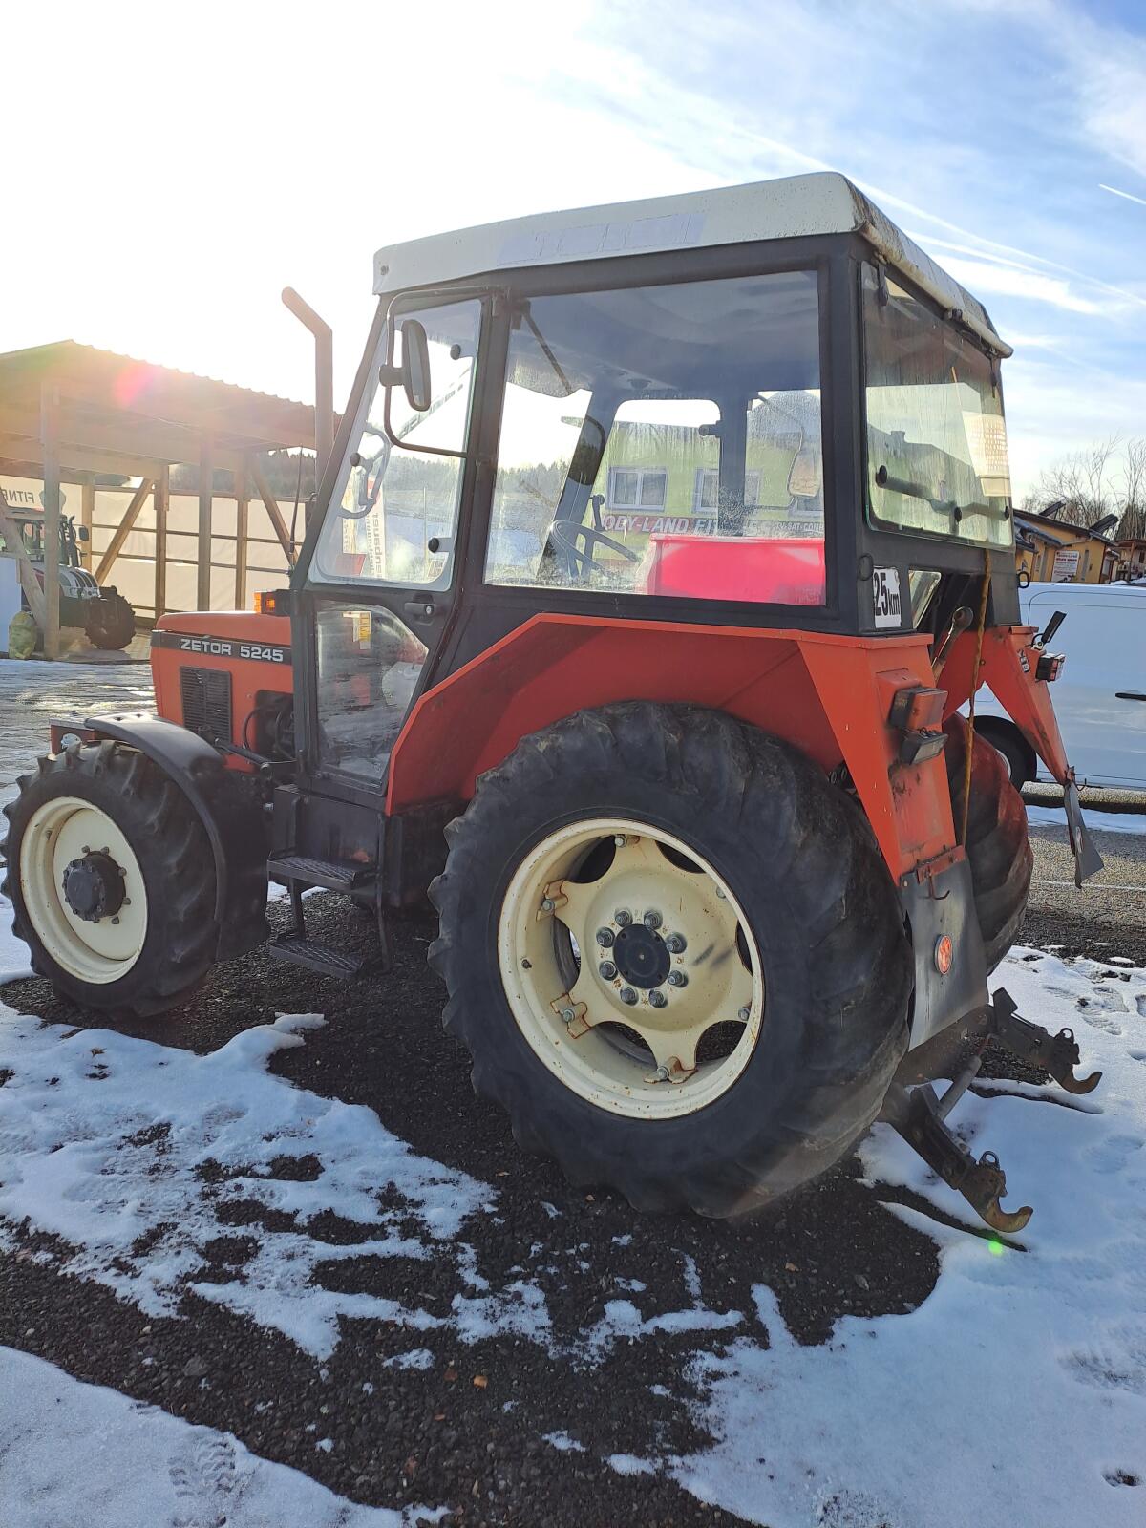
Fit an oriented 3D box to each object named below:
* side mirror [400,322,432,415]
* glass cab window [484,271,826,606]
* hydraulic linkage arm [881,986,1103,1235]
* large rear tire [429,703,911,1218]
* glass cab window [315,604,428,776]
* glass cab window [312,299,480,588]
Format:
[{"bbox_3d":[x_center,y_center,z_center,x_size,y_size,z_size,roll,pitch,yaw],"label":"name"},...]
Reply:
[{"bbox_3d":[-0.408,-1.052,2.935,0.056,0.237,0.141,-3,9,11],"label":"side mirror"},{"bbox_3d":[0.206,-0.780,2.651,0.954,0.747,0.040,10,5,33],"label":"glass cab window"},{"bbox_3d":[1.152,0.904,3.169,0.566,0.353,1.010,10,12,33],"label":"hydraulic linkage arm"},{"bbox_3d":[0.206,0.506,2.918,1.333,1.323,0.374,10,12,33],"label":"large rear tire"},{"bbox_3d":[-0.603,-0.219,3.297,0.525,0.515,0.040,12,12,41],"label":"glass cab window"},{"bbox_3d":[-0.531,-0.906,3.195,0.616,0.783,0.040,11,6,42],"label":"glass cab window"}]

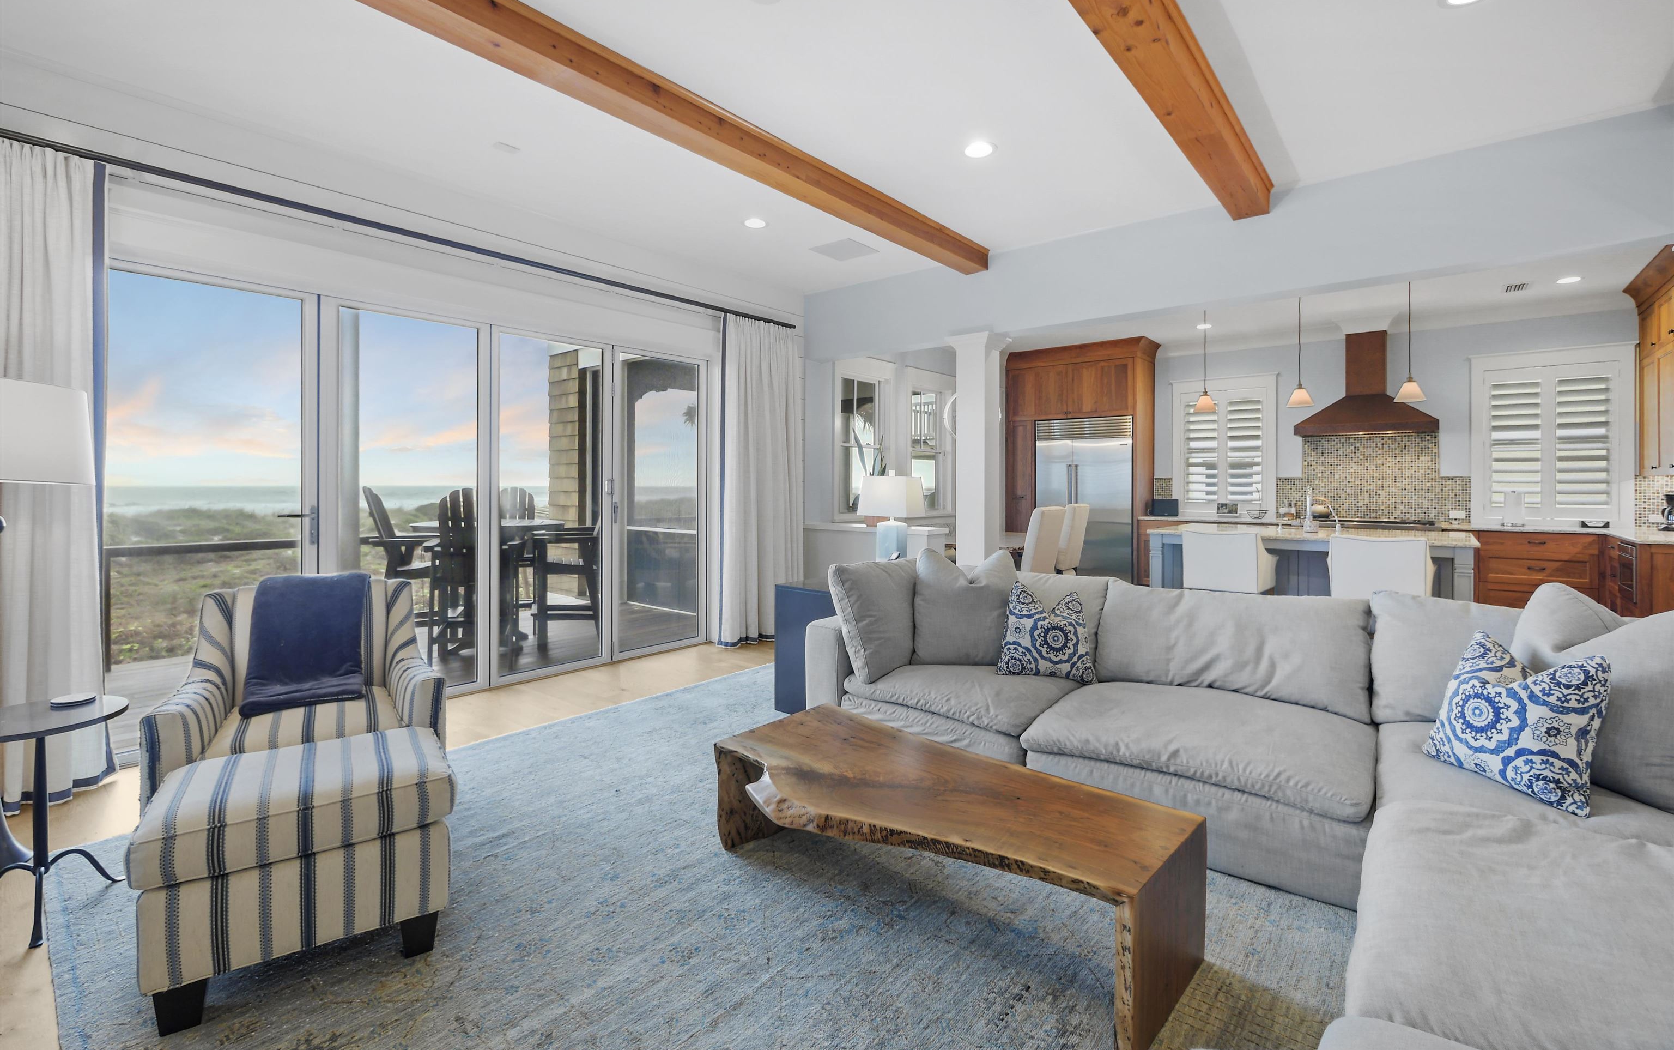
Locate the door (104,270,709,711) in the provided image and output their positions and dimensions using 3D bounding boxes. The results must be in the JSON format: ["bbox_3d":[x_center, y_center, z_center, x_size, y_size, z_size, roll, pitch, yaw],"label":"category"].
[{"bbox_3d":[-2.240,-0.115,4.346,0.120,2.310,3.483,1,2,41],"label":"door"}]

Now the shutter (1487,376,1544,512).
[{"bbox_3d":[6.588,-0.778,6.577,0.396,1.239,0.060,1,2,39],"label":"shutter"}]

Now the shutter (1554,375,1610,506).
[{"bbox_3d":[6.941,-0.770,6.305,0.377,1.212,0.060,1,2,39],"label":"shutter"}]

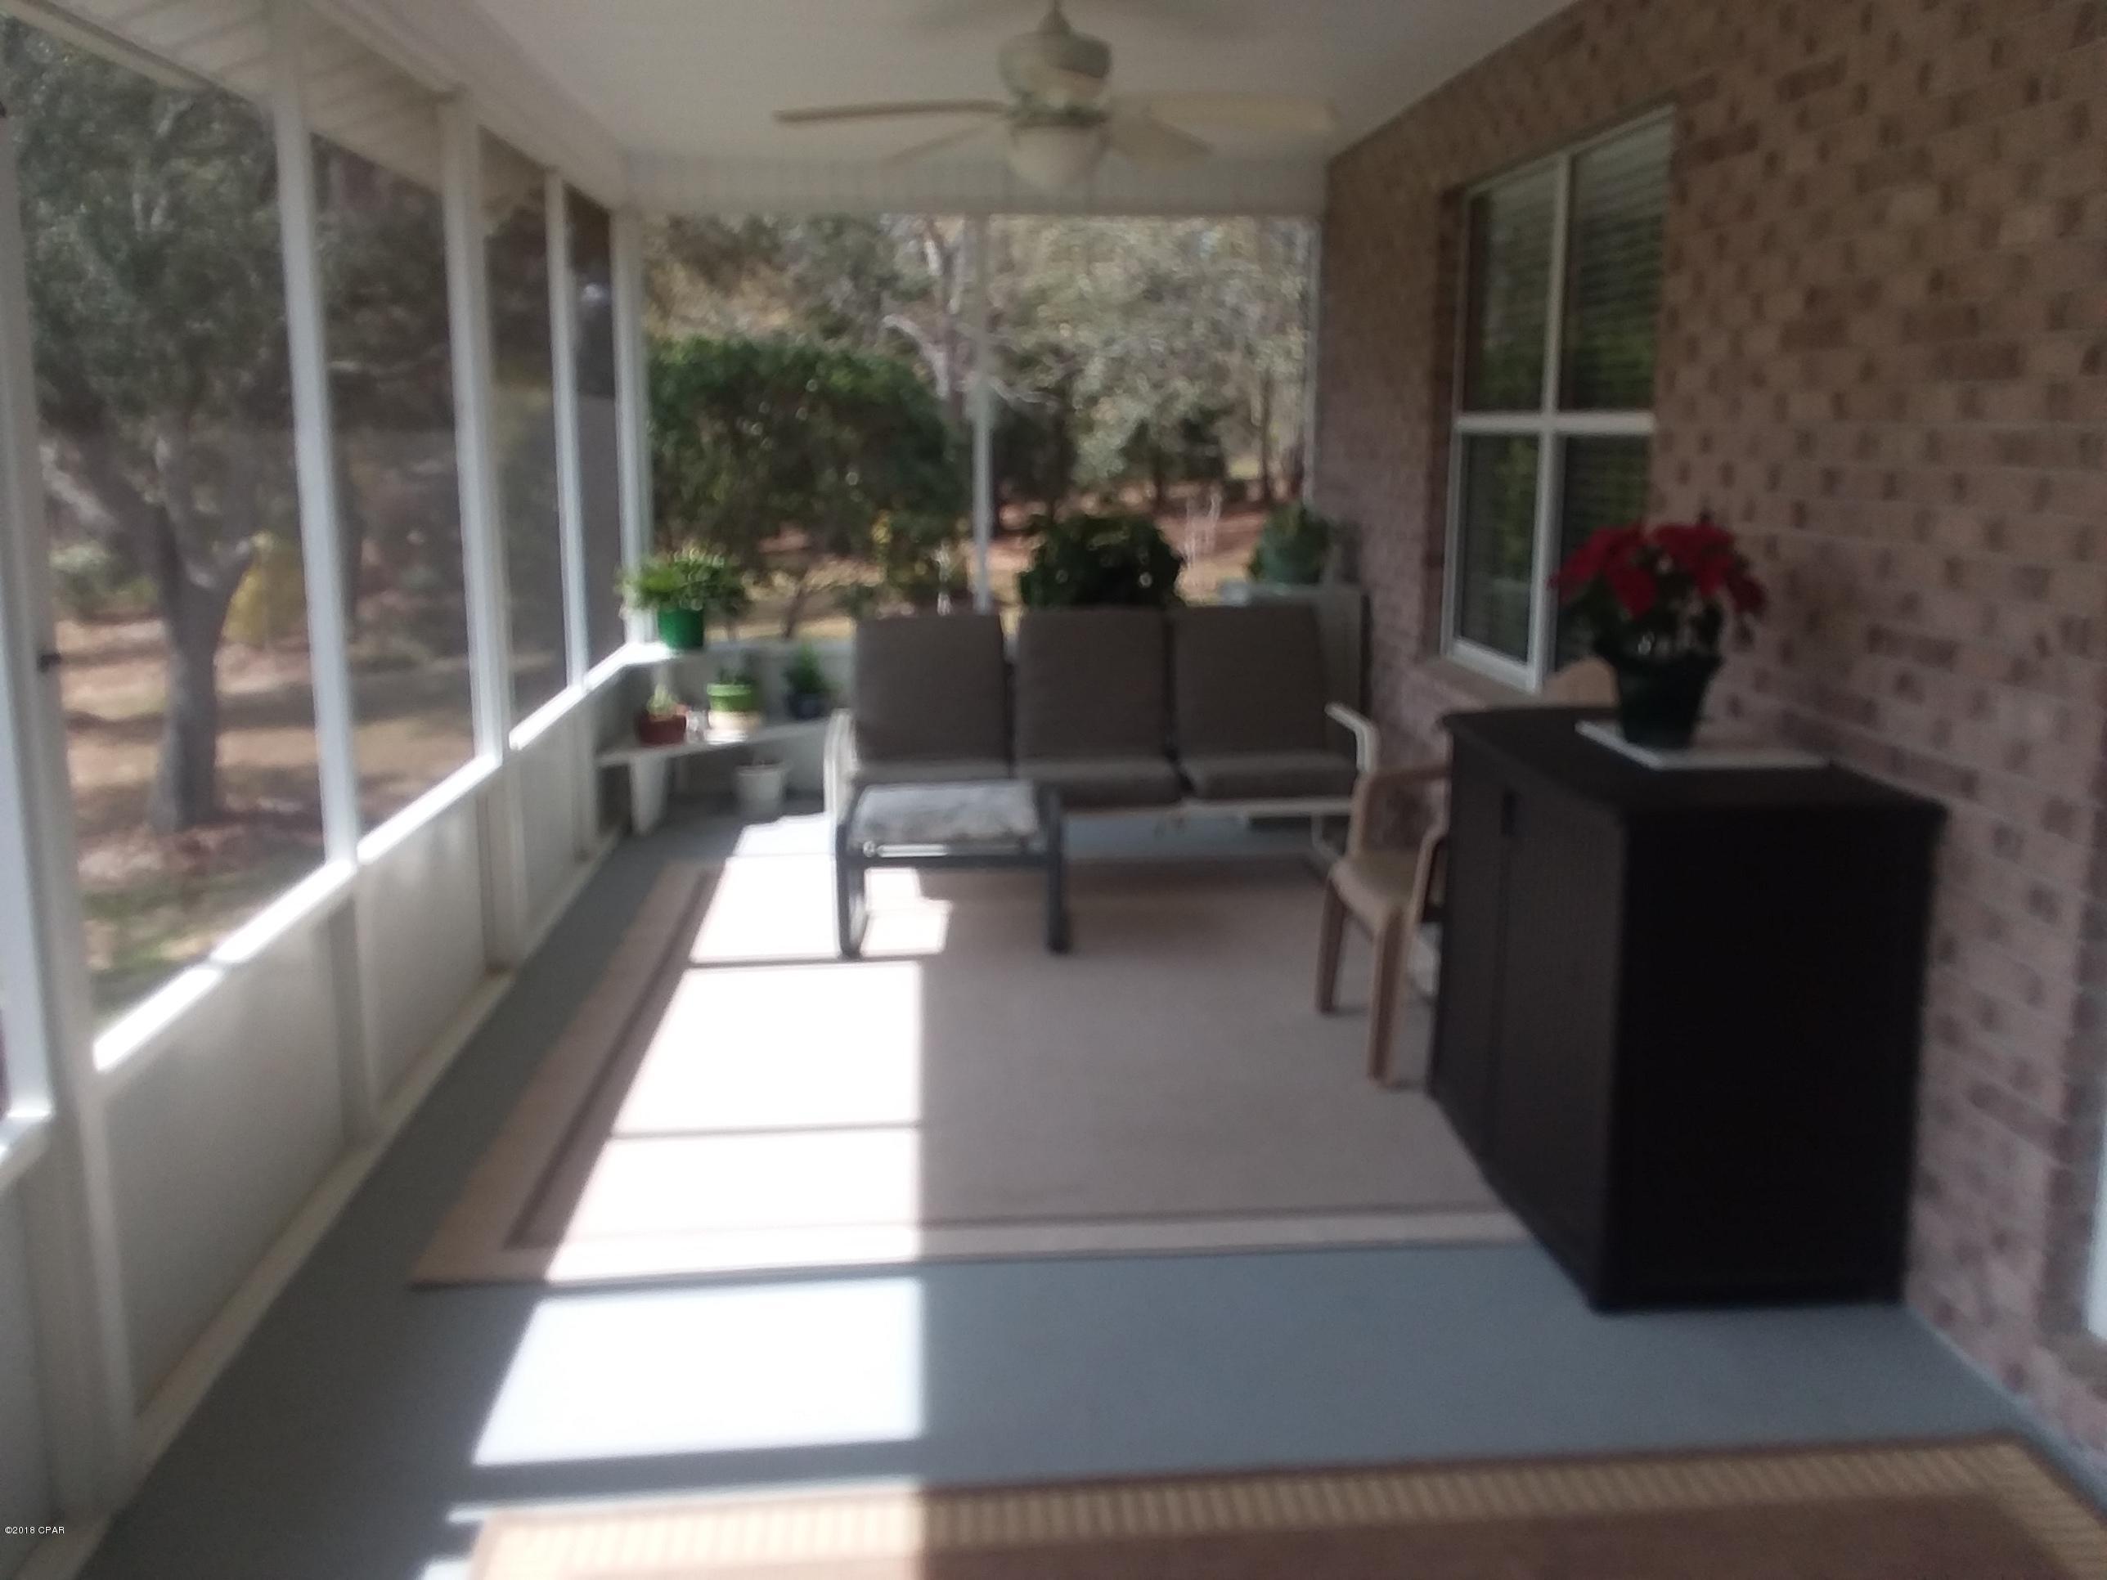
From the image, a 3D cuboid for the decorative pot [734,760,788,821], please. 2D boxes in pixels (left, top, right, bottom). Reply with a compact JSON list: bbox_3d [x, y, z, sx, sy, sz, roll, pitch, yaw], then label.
[{"bbox_3d":[-1.168,-0.027,7.126,0.218,0.233,0.218,-1,11,-4],"label":"decorative pot"}]

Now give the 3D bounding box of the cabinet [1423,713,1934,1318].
[{"bbox_3d":[1.163,0.360,3.500,0.543,0.887,1.053,-1,11,-4],"label":"cabinet"}]

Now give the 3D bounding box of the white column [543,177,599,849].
[{"bbox_3d":[-1.712,-0.953,6.237,0.088,2.336,0.117,-1,11,-5],"label":"white column"}]

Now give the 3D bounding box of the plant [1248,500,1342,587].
[{"bbox_3d":[0.921,-0.946,6.788,0.342,0.320,0.342,-1,11,-5],"label":"plant"}]

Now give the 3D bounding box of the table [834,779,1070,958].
[{"bbox_3d":[-0.310,0.229,5.423,0.646,0.397,0.646,-1,11,-4],"label":"table"}]

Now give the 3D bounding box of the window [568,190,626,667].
[{"bbox_3d":[-1.760,-1.381,6.792,0.066,1.694,1.022,-1,11,-5],"label":"window"}]

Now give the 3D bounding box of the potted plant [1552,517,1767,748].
[{"bbox_3d":[1.168,-0.312,3.447,0.397,0.437,0.397,-1,11,-4],"label":"potted plant"}]

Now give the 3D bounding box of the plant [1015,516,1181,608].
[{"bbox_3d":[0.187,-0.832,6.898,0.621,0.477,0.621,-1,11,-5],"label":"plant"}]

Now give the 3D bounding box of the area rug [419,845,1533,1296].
[{"bbox_3d":[-0.065,0.554,4.781,2.414,0.010,3.119,-1,11,-4],"label":"area rug"}]

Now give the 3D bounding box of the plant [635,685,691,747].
[{"bbox_3d":[-1.497,-0.296,6.796,0.209,0.218,0.209,-1,11,-4],"label":"plant"}]

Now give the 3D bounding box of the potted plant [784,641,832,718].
[{"bbox_3d":[-1.007,-0.446,7.246,0.197,0.313,0.197,-1,11,-5],"label":"potted plant"}]

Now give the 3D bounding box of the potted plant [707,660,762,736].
[{"bbox_3d":[-1.259,-0.357,6.958,0.213,0.301,0.213,-1,11,-5],"label":"potted plant"}]

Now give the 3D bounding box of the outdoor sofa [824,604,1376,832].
[{"bbox_3d":[0.107,-0.125,5.954,1.737,0.891,0.905,-2,11,-9],"label":"outdoor sofa"}]

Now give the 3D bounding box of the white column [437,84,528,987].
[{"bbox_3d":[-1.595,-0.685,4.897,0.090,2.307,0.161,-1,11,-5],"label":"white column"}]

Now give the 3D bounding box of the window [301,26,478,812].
[{"bbox_3d":[-1.484,-0.802,3.993,0.060,1.639,0.924,-1,11,-4],"label":"window"}]

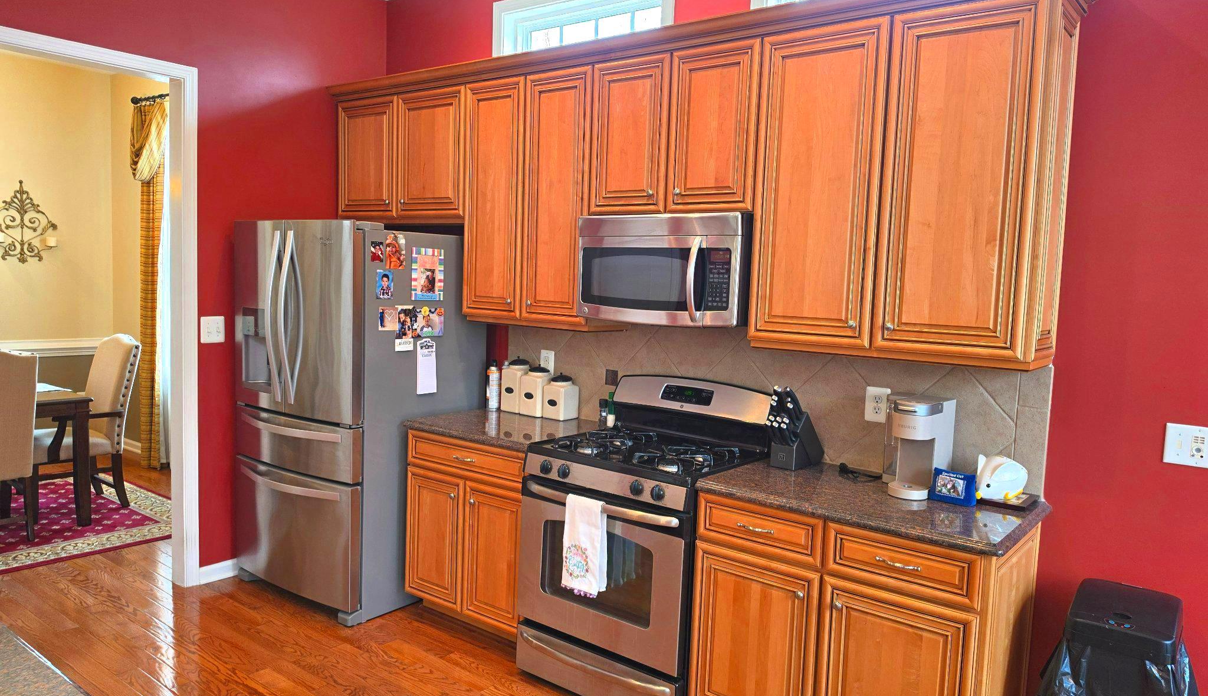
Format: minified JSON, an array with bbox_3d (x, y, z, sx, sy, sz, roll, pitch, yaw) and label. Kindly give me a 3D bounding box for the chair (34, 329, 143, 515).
[{"bbox_3d":[-3.277,0.467,4.982,0.552,1.083,0.640,6,6,37],"label":"chair"}]

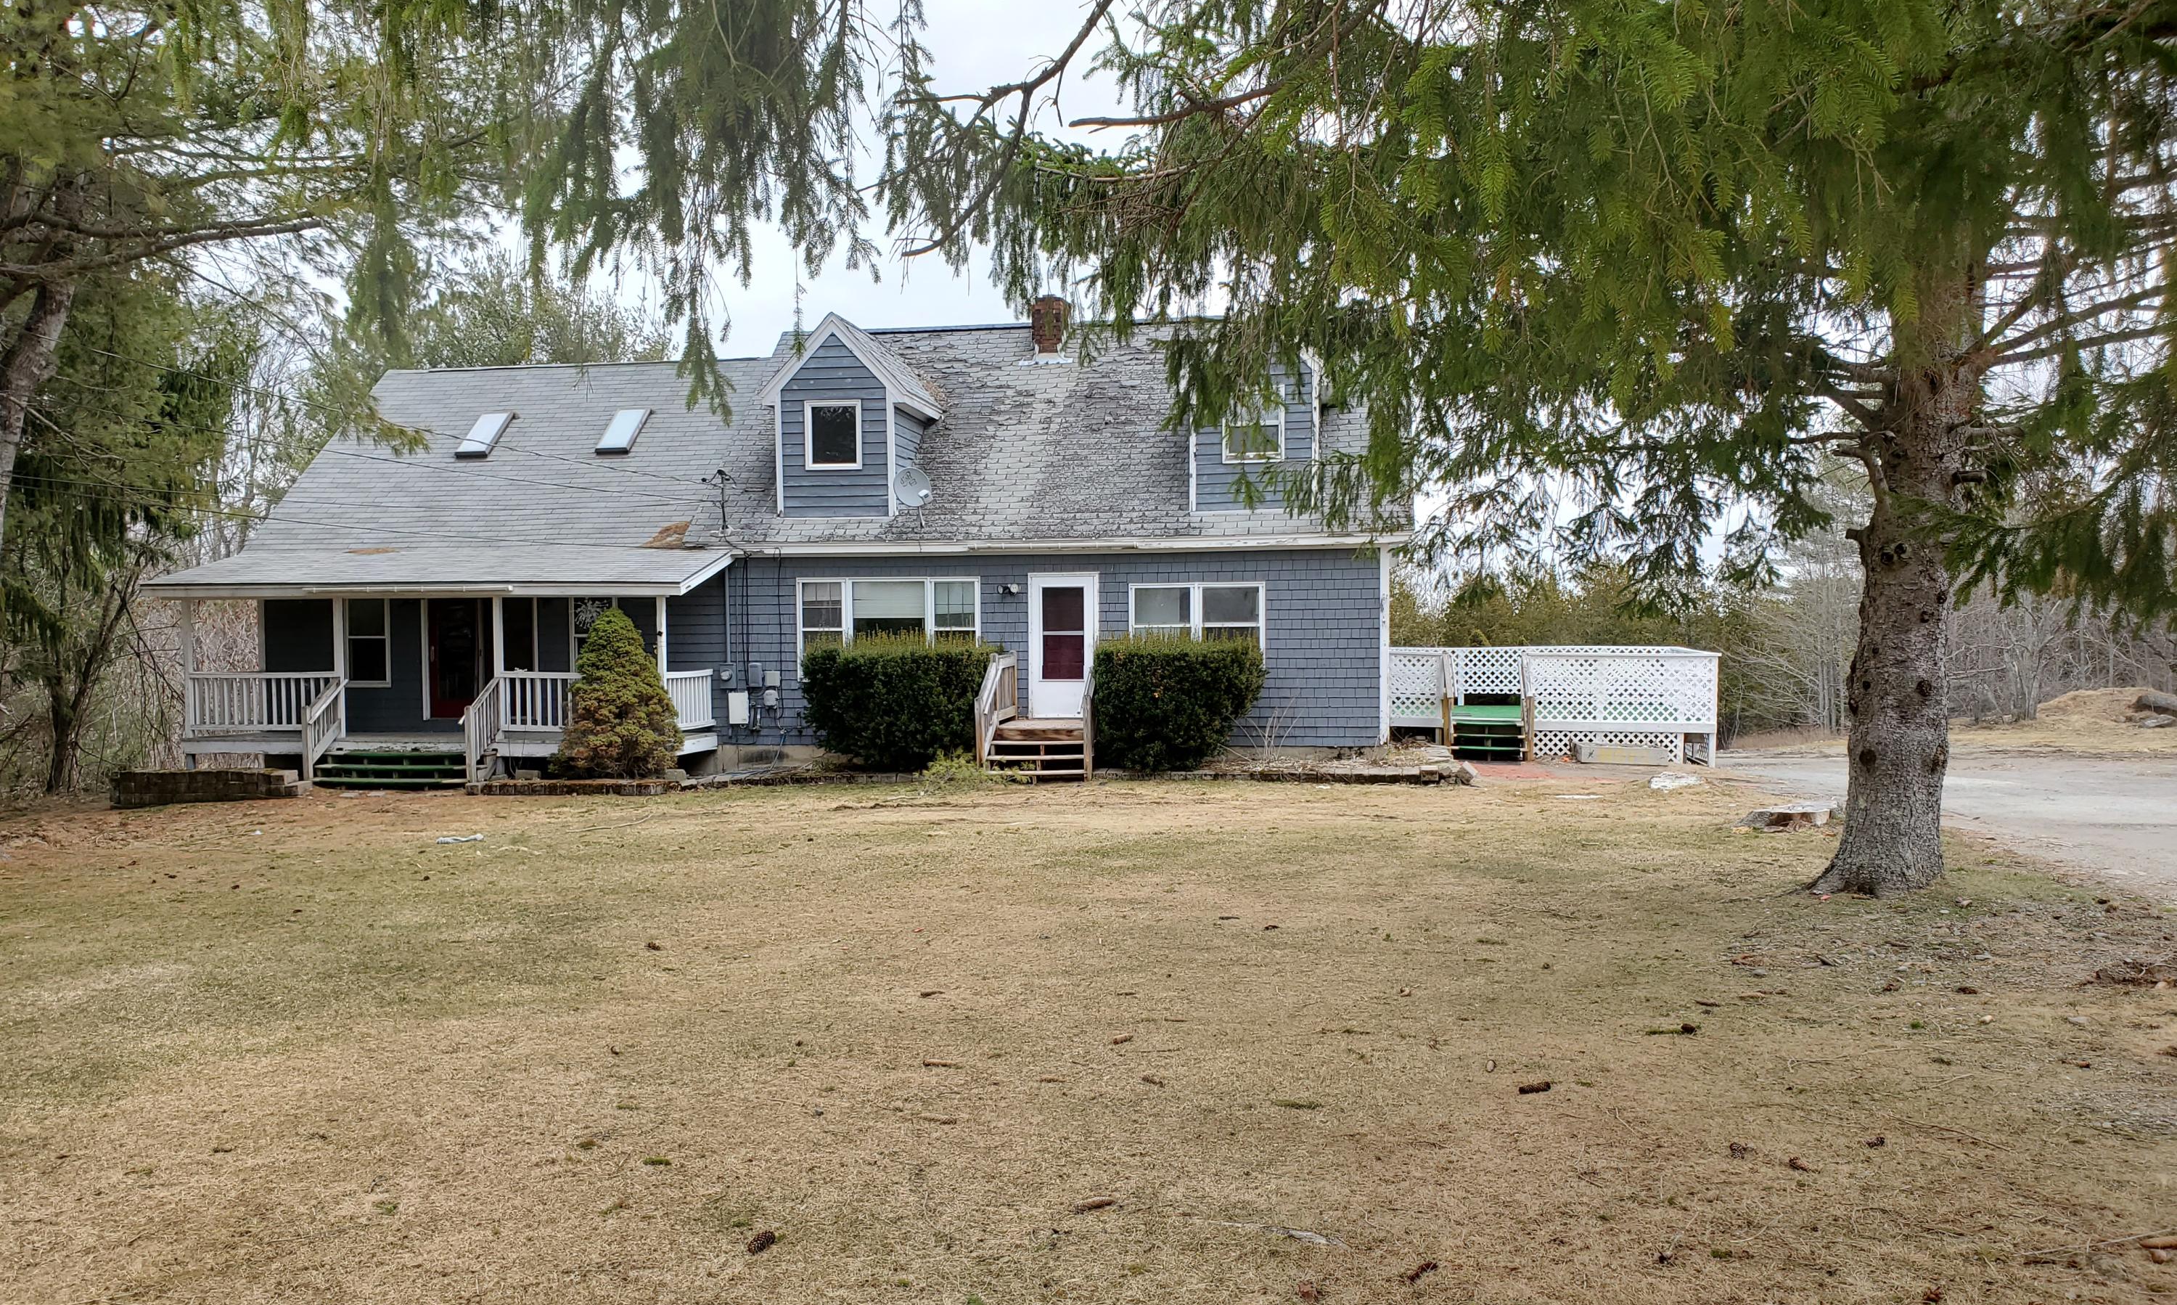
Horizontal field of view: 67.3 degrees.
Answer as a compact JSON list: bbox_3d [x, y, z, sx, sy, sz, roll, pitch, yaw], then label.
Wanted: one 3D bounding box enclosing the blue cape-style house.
[{"bbox_3d":[-3.788,-1.945,26.932,17.730,7.120,11.250,0,2,10],"label":"blue cape-style house"}]

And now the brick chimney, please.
[{"bbox_3d":[-0.604,-5.339,26.912,0.540,0.982,0.550,0,2,10],"label":"brick chimney"}]

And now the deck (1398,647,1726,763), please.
[{"bbox_3d":[6.792,0.738,24.624,4.500,1.570,3.600,0,2,10],"label":"deck"}]

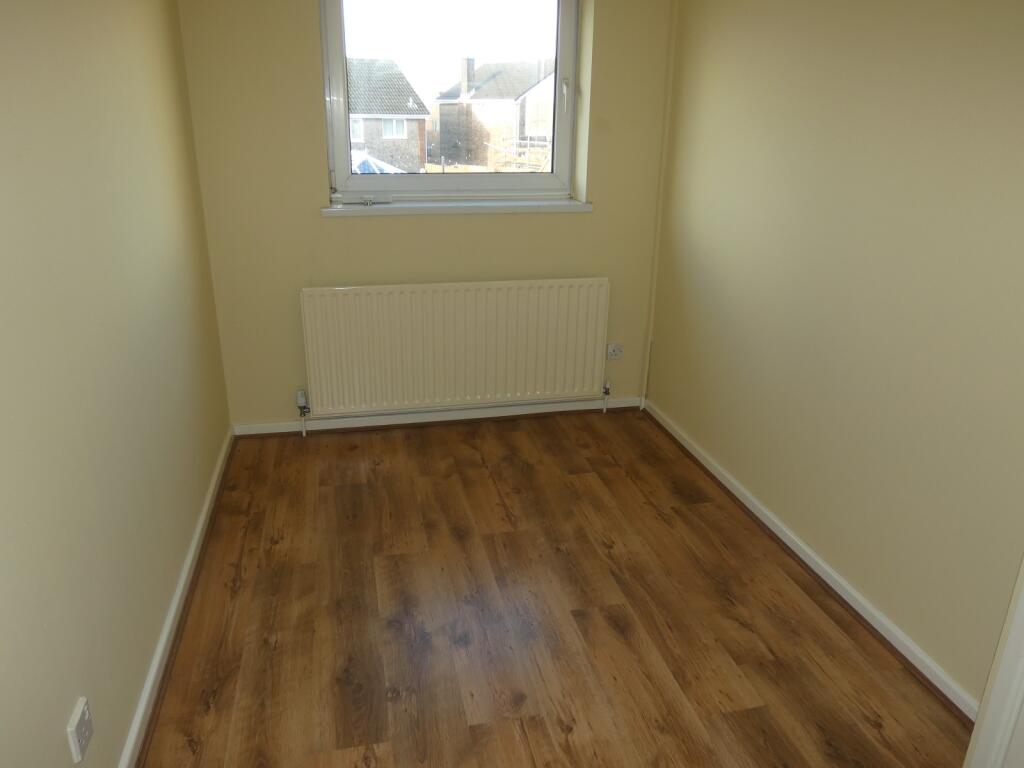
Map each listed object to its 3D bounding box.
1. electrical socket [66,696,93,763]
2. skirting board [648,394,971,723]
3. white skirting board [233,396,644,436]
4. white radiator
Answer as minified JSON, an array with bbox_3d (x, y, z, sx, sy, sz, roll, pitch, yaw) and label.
[{"bbox_3d":[-0.841,0.673,1.442,0.013,0.085,0.085,-4,20,-12],"label":"electrical socket"},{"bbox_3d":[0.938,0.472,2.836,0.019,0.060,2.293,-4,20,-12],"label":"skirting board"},{"bbox_3d":[-0.308,0.155,3.662,2.052,0.060,0.019,-4,20,-12],"label":"white skirting board"},{"bbox_3d":[-0.242,-0.184,3.527,1.422,0.609,0.060,-4,20,-12],"label":"white radiator"}]

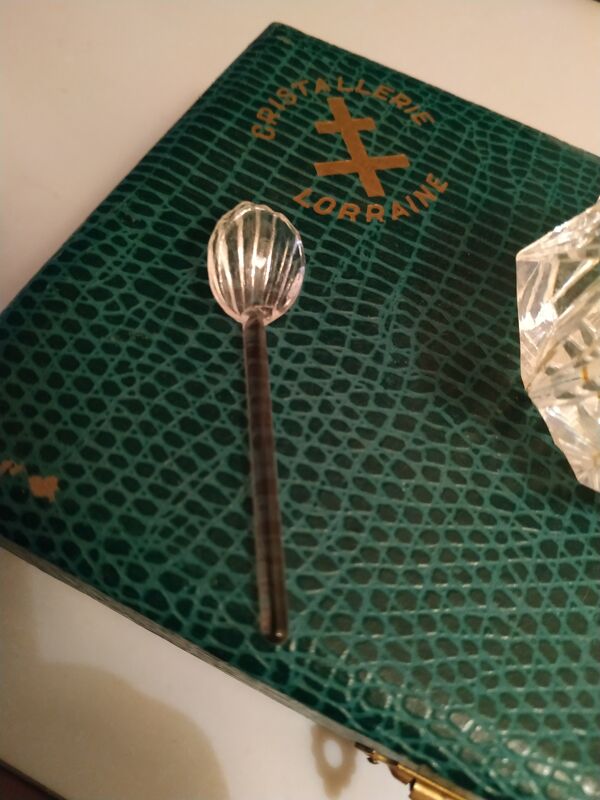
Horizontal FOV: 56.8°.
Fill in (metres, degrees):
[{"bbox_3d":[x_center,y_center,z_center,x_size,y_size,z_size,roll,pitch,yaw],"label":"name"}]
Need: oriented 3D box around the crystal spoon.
[{"bbox_3d":[-0.006,-0.001,0.099,0.019,0.011,0.080,-2,64,-8],"label":"crystal spoon"}]

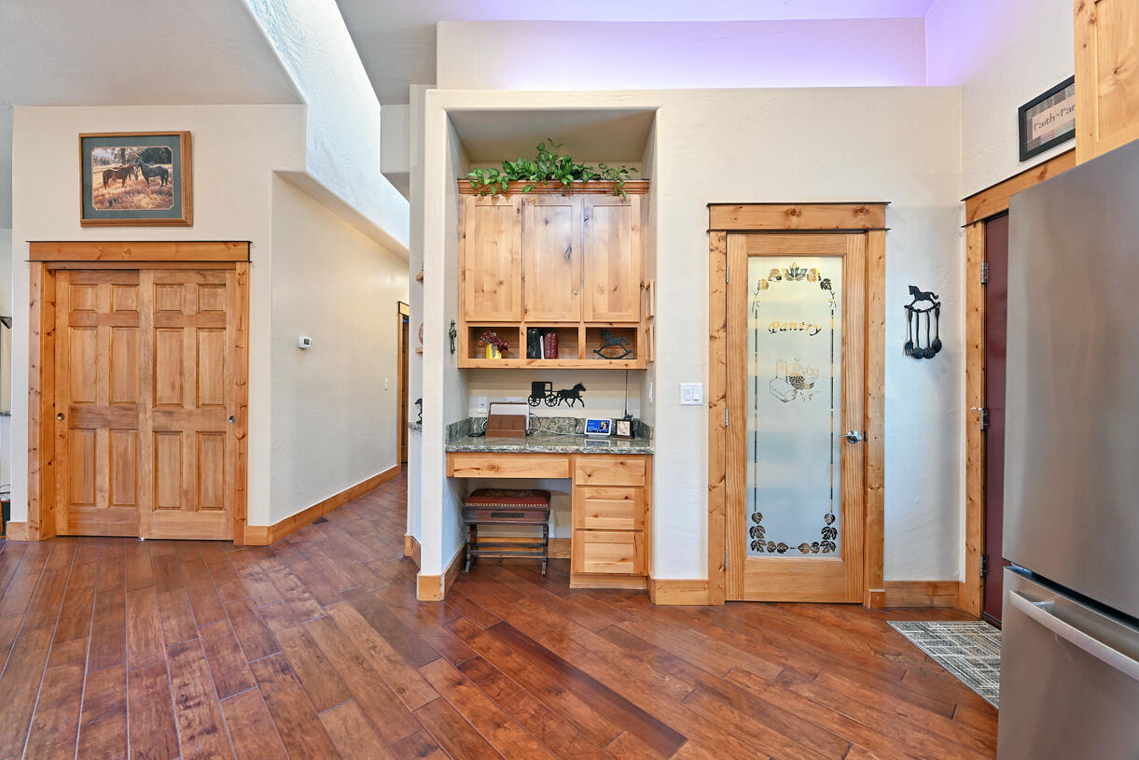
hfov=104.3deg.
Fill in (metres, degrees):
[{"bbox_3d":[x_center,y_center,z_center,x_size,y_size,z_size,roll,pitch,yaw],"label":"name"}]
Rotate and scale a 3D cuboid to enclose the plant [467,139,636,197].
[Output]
[{"bbox_3d":[-0.108,-1.311,2.793,1.060,0.375,0.320,0,0,2],"label":"plant"}]

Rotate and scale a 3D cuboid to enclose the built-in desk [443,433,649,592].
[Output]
[{"bbox_3d":[-0.114,0.812,2.831,1.199,0.849,0.492,0,0,2],"label":"built-in desk"}]

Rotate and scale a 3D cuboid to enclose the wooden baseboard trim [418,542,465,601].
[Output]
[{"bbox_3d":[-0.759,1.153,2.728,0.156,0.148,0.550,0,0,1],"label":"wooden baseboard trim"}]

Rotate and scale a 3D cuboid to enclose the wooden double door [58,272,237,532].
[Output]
[{"bbox_3d":[-3.225,0.174,3.387,1.465,2.047,0.080,0,0,2],"label":"wooden double door"}]

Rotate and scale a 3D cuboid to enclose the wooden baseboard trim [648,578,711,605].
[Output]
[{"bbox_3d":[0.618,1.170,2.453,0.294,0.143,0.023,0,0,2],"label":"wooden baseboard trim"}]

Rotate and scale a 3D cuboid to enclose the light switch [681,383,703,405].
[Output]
[{"bbox_3d":[0.682,0.079,2.457,0.121,0.120,0.015,0,0,2],"label":"light switch"}]

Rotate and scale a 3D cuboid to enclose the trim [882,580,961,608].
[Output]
[{"bbox_3d":[1.916,1.168,2.416,0.410,0.148,0.021,0,0,1],"label":"trim"}]

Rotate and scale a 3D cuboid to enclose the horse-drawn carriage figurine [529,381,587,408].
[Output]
[{"bbox_3d":[-0.084,0.100,3.061,0.402,0.172,0.025,0,0,2],"label":"horse-drawn carriage figurine"}]

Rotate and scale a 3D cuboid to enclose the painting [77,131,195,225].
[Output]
[{"bbox_3d":[-3.211,-1.481,3.278,0.830,0.700,0.040,0,0,1],"label":"painting"}]

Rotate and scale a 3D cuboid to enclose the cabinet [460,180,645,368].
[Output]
[{"bbox_3d":[-0.103,-0.654,2.915,1.190,1.170,0.325,0,0,1],"label":"cabinet"}]

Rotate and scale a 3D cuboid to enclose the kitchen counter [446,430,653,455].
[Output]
[{"bbox_3d":[-0.111,0.408,2.826,1.201,0.041,0.493,0,0,2],"label":"kitchen counter"}]

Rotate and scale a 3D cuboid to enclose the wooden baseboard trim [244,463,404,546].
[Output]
[{"bbox_3d":[-2.287,1.145,4.459,0.200,0.146,2.420,0,0,1],"label":"wooden baseboard trim"}]

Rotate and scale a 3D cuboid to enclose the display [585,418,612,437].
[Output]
[{"bbox_3d":[0.191,0.328,2.962,0.178,0.122,0.070,0,0,16],"label":"display"}]

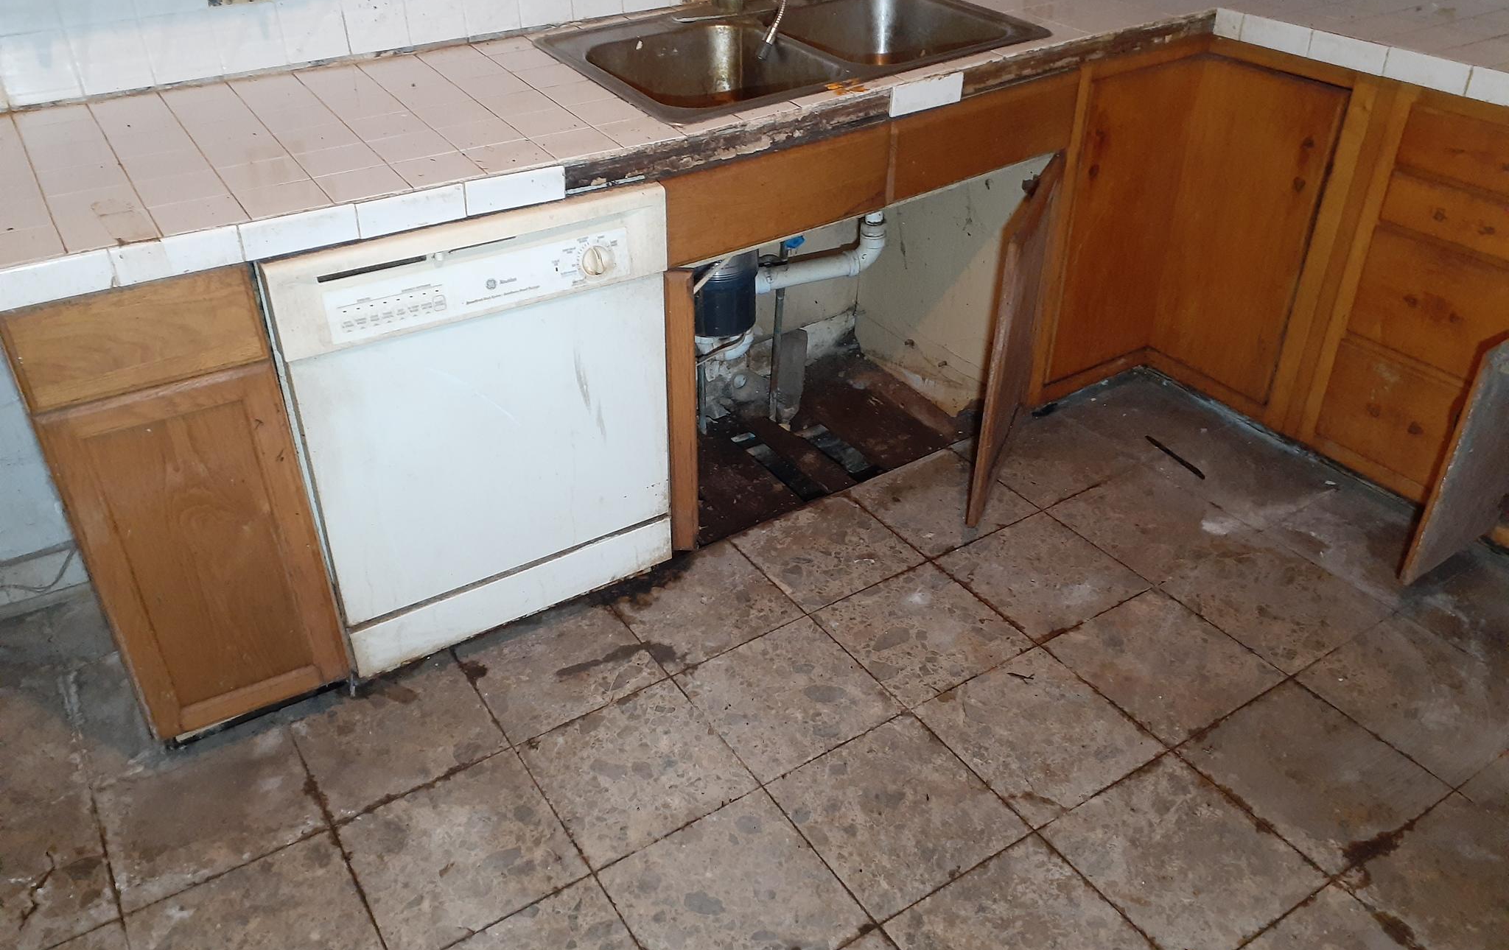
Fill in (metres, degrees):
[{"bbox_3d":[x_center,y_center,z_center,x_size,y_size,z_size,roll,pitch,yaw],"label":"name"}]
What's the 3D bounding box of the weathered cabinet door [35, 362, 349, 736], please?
[{"bbox_3d":[-0.848,0.133,1.834,0.307,0.622,0.020,-16,37,-23],"label":"weathered cabinet door"}]

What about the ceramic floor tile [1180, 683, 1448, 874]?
[{"bbox_3d":[0.865,0.461,1.832,0.287,0.010,0.289,-21,38,-25],"label":"ceramic floor tile"}]

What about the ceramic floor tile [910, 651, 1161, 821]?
[{"bbox_3d":[0.483,0.437,1.999,0.303,0.011,0.303,-20,38,-26],"label":"ceramic floor tile"}]

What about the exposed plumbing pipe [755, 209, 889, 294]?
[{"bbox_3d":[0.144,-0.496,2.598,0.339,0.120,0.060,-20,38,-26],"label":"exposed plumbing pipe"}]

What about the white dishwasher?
[{"bbox_3d":[-0.563,-0.172,2.130,0.607,0.810,0.610,-19,39,-27],"label":"white dishwasher"}]

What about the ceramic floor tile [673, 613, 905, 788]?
[{"bbox_3d":[0.061,0.390,2.079,0.303,0.011,0.303,-20,38,-26],"label":"ceramic floor tile"}]

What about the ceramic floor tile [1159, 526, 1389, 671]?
[{"bbox_3d":[1.003,0.246,2.274,0.303,0.011,0.303,-20,38,-26],"label":"ceramic floor tile"}]

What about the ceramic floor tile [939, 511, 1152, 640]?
[{"bbox_3d":[0.565,0.197,2.310,0.292,0.011,0.292,-20,38,-26],"label":"ceramic floor tile"}]

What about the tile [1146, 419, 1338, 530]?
[{"bbox_3d":[1.068,0.011,2.573,0.292,0.011,0.292,-20,38,-26],"label":"tile"}]

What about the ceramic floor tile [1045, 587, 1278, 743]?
[{"bbox_3d":[0.744,0.341,2.137,0.303,0.011,0.303,-20,38,-26],"label":"ceramic floor tile"}]

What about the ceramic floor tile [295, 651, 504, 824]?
[{"bbox_3d":[-0.605,0.433,1.991,0.292,0.011,0.279,-20,38,-26],"label":"ceramic floor tile"}]

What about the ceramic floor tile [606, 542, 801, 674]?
[{"bbox_3d":[-0.103,0.249,2.293,0.303,0.011,0.303,-20,38,-26],"label":"ceramic floor tile"}]

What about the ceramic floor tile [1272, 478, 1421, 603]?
[{"bbox_3d":[1.265,0.150,2.412,0.303,0.011,0.303,-20,38,-26],"label":"ceramic floor tile"}]

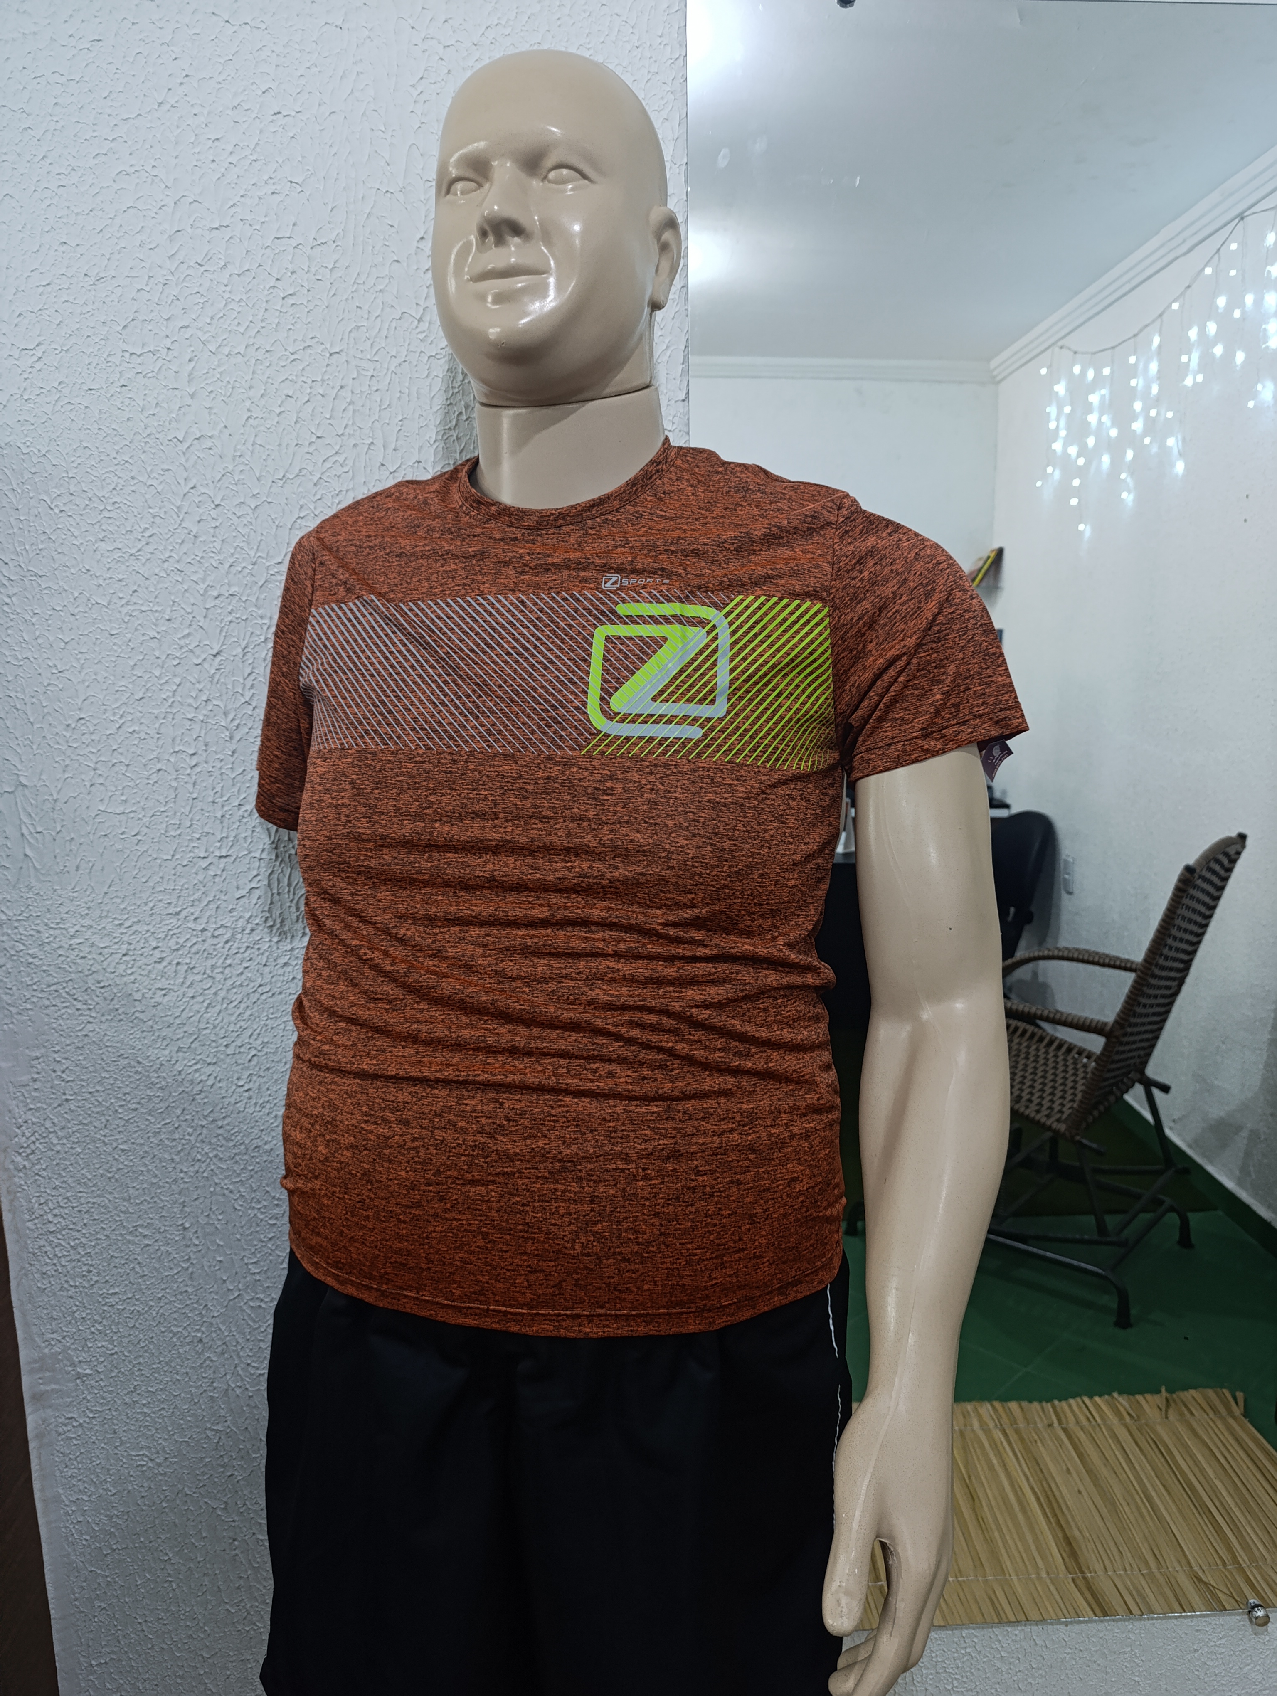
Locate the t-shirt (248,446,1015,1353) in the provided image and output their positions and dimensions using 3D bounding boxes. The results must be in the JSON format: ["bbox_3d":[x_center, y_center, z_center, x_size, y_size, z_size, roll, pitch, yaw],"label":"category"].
[{"bbox_3d":[-0.036,0.003,0.875,0.620,0.630,0.300,2,10,19],"label":"t-shirt"}]

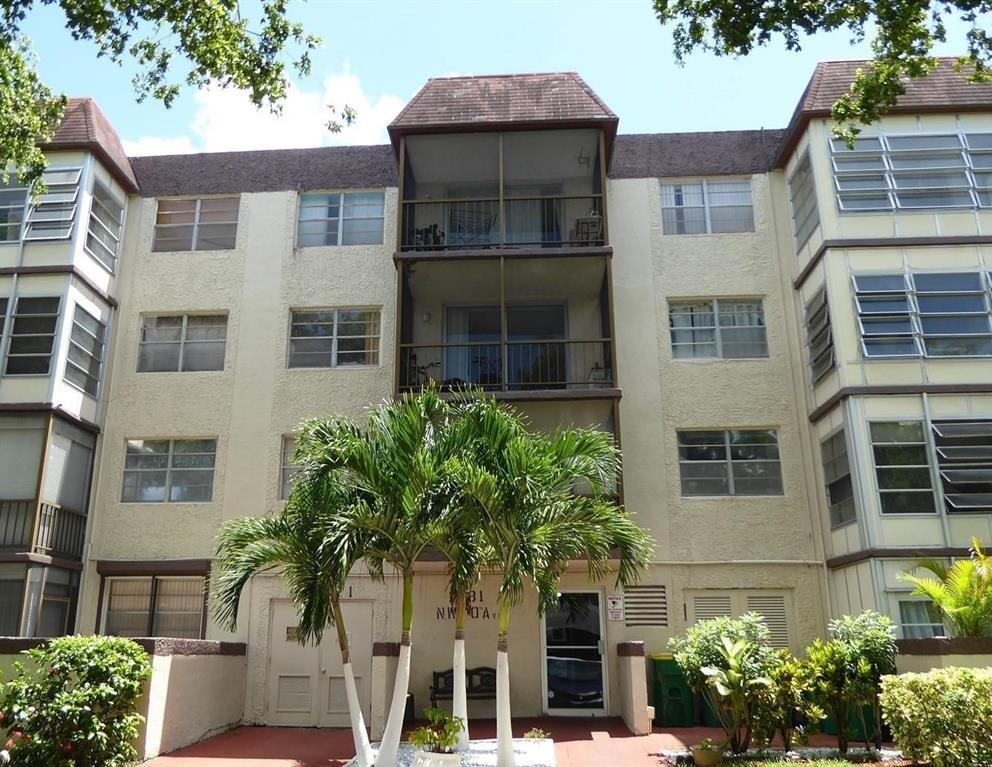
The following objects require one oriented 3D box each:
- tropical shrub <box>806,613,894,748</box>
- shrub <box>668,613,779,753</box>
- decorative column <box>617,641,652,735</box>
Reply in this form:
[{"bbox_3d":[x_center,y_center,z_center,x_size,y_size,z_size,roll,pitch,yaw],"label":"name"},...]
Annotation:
[{"bbox_3d":[4.550,3.798,9.499,1.154,1.684,1.150,-1,-18,3],"label":"tropical shrub"},{"bbox_3d":[2.916,3.826,9.534,1.423,1.666,1.300,-1,-18,3],"label":"shrub"},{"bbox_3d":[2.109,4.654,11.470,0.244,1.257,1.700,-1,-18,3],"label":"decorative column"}]

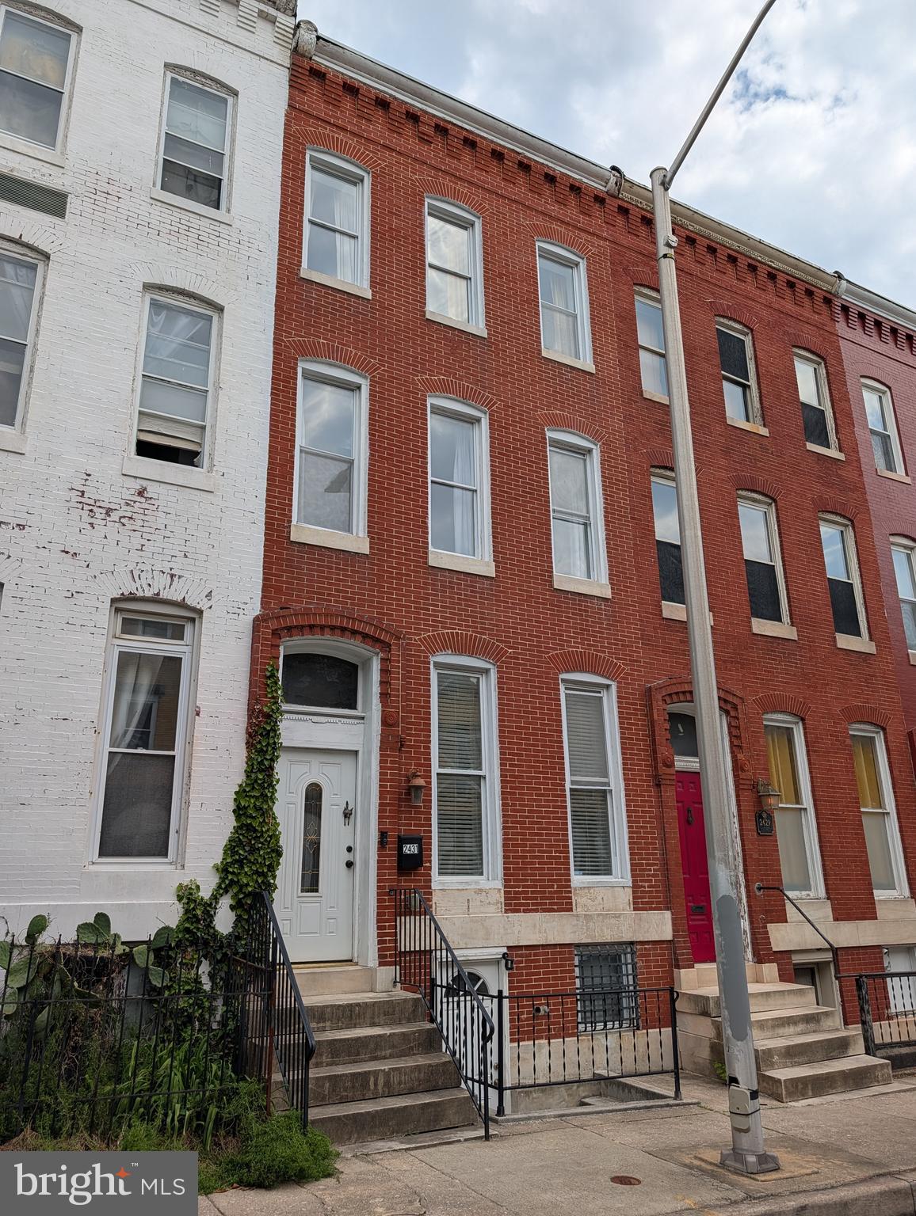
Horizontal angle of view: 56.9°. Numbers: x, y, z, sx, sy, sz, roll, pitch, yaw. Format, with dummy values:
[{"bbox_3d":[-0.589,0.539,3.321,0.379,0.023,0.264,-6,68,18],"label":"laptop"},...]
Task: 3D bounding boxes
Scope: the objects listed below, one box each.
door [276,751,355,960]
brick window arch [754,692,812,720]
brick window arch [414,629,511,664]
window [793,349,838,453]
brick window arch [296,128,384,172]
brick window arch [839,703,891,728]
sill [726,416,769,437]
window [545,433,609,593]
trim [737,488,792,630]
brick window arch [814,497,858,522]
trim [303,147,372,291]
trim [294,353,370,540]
[{"bbox_3d":[-1.451,2.395,8.292,0.915,2.015,0.050,9,-21,-27],"label":"door"},{"bbox_3d":[4.336,1.303,11.412,1.154,0.314,0.130,9,-20,-27],"label":"brick window arch"},{"bbox_3d":[0.034,0.427,9.307,1.177,0.322,0.130,9,-20,-27],"label":"brick window arch"},{"bbox_3d":[5.788,-3.406,13.866,0.832,1.837,0.140,9,-20,-27],"label":"window"},{"bbox_3d":[-1.502,-5.695,10.503,1.177,0.338,0.130,9,-20,-27],"label":"brick window arch"},{"bbox_3d":[5.773,1.544,12.043,1.124,0.331,0.110,9,-21,-27],"label":"brick window arch"},{"bbox_3d":[4.467,-2.795,13.106,0.865,0.145,0.170,9,-21,-27],"label":"sill"},{"bbox_3d":[1.453,-1.287,10.714,0.840,2.143,0.180,9,-20,-27],"label":"window"},{"bbox_3d":[4.435,-0.754,12.468,0.854,2.080,0.140,9,-21,-27],"label":"trim"},{"bbox_3d":[5.838,-1.564,13.211,1.146,0.330,0.130,9,-20,-27],"label":"brick window arch"},{"bbox_3d":[-1.458,-4.637,10.066,0.832,1.836,0.150,9,-21,-27],"label":"trim"},{"bbox_3d":[-1.423,-1.804,9.410,0.851,2.123,0.130,9,-21,-27],"label":"trim"}]

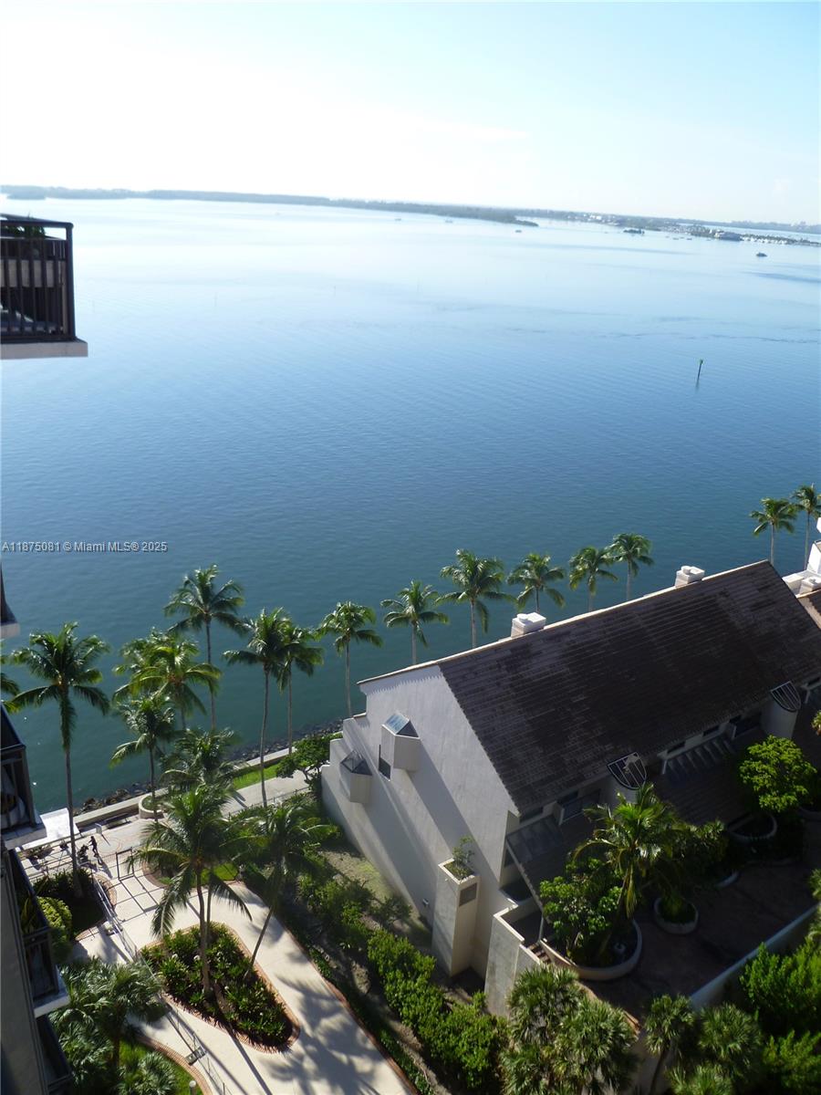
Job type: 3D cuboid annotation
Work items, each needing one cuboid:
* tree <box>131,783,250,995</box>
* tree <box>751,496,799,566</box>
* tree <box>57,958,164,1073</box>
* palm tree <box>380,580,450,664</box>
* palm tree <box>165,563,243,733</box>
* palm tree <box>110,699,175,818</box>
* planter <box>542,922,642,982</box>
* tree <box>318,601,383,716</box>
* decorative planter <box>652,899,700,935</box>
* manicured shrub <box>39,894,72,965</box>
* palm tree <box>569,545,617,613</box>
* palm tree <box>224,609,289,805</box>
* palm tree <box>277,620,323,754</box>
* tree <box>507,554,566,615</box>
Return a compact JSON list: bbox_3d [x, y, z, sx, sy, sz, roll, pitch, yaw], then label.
[{"bbox_3d":[-11.549,18.826,47.881,6.180,13.570,6.180,3,21,0],"label":"tree"},{"bbox_3d":[42.107,0.750,104.682,5.520,12.880,5.520,3,21,0],"label":"tree"},{"bbox_3d":[-14.810,23.484,44.120,5.290,7.310,5.290,3,21,0],"label":"tree"},{"bbox_3d":[0.153,9.465,76.190,5.860,13.500,5.860,3,21,0],"label":"palm tree"},{"bbox_3d":[-14.860,10.284,65.232,5.740,18.560,5.740,3,21,0],"label":"palm tree"},{"bbox_3d":[-17.609,15.247,59.705,4.330,11.260,4.330,3,21,0],"label":"palm tree"},{"bbox_3d":[10.088,21.792,49.408,5.400,0.780,5.200,3,21,0],"label":"planter"},{"bbox_3d":[-4.854,10.489,71.590,5.200,12.660,5.200,3,21,0],"label":"tree"},{"bbox_3d":[15.419,21.278,51.422,2.600,0.740,2.600,3,21,0],"label":"decorative planter"},{"bbox_3d":[-22.002,23.135,53.692,2.500,2.300,2.500,3,21,0],"label":"manicured shrub"},{"bbox_3d":[17.391,5.958,86.567,4.730,12.200,4.730,3,21,0],"label":"palm tree"},{"bbox_3d":[-10.704,11.954,62.811,4.380,15.740,4.380,3,21,0],"label":"palm tree"},{"bbox_3d":[-8.784,11.701,68.302,3.850,12.430,3.850,3,21,0],"label":"palm tree"},{"bbox_3d":[11.630,7.121,84.063,5.450,13.200,5.450,3,21,0],"label":"tree"}]

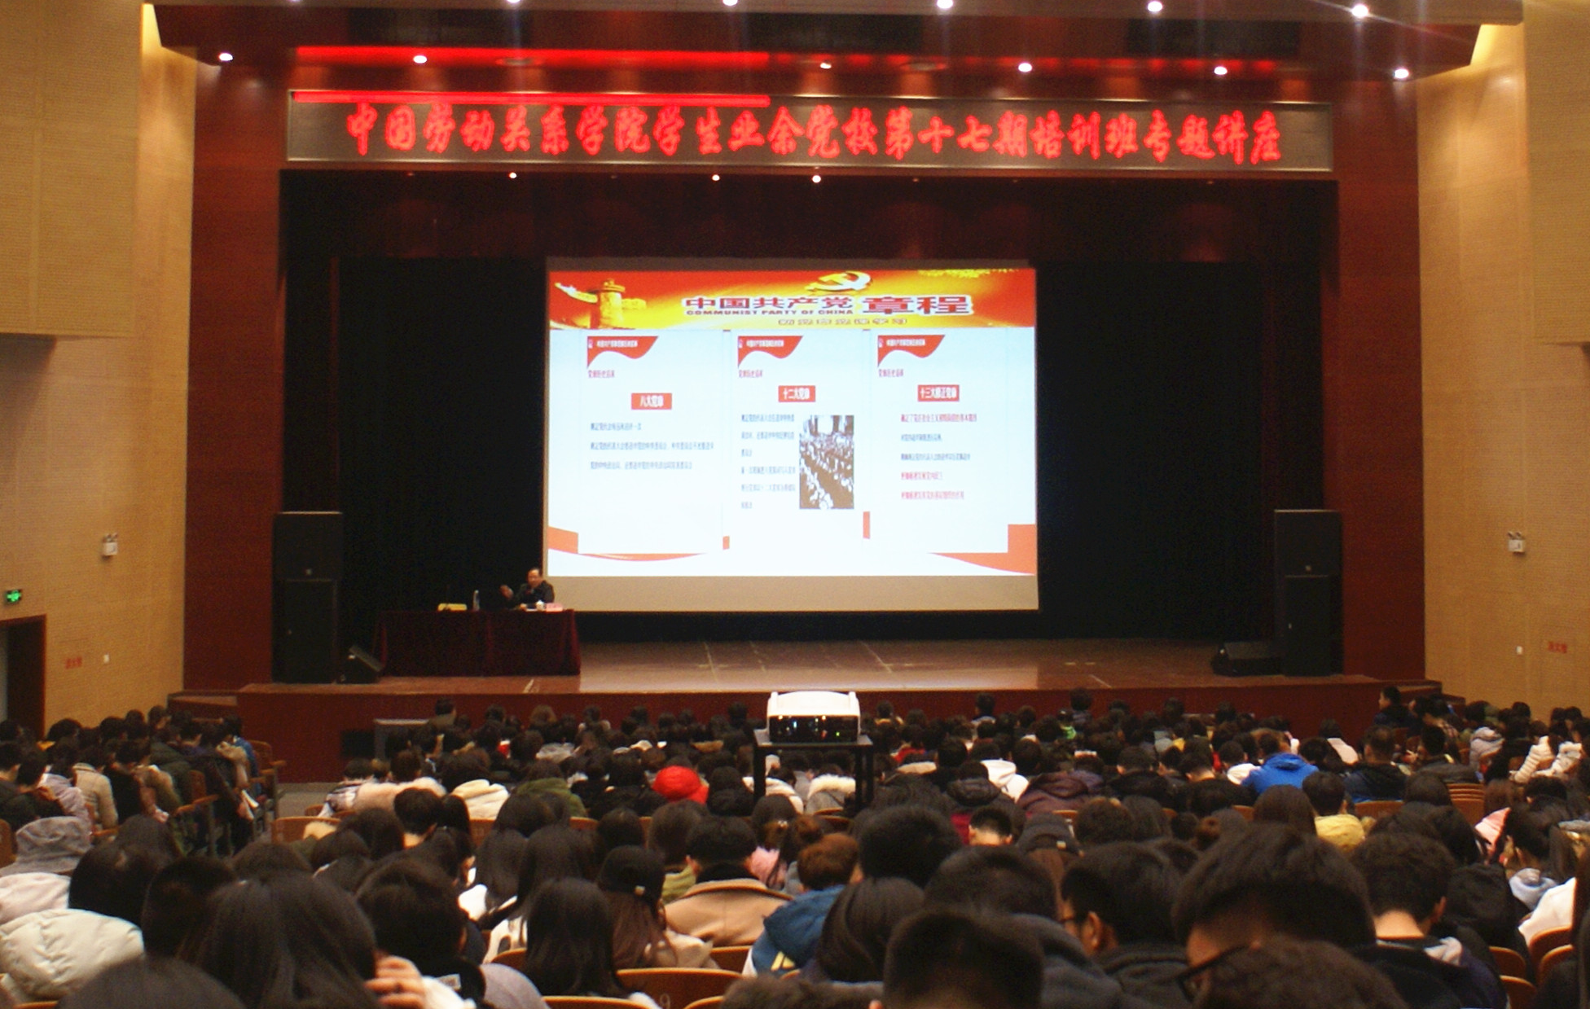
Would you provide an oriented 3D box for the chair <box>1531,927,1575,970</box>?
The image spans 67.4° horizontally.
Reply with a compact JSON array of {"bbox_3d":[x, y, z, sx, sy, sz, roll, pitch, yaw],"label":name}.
[{"bbox_3d":[2.920,1.990,4.520,0.500,0.920,0.580,0,-2,-2],"label":"chair"}]

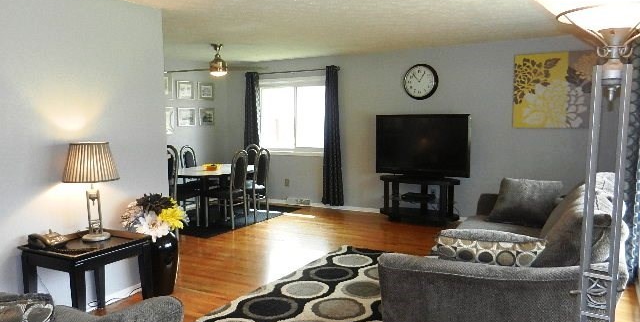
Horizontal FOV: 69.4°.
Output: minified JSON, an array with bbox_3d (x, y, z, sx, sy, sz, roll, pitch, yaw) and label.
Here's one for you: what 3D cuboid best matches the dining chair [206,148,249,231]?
[{"bbox_3d":[-1.212,0.368,6.260,0.515,1.030,0.436,3,6,30],"label":"dining chair"}]

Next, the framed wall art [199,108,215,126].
[{"bbox_3d":[-1.948,-0.768,8.070,0.030,0.295,0.375,3,7,31],"label":"framed wall art"}]

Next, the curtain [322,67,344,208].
[{"bbox_3d":[0.214,-0.383,7.274,0.406,2.198,0.119,3,6,30],"label":"curtain"}]

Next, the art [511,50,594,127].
[{"bbox_3d":[2.865,-0.858,5.686,0.915,0.920,0.040,3,7,31],"label":"art"}]

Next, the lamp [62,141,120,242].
[{"bbox_3d":[-1.622,0.213,3.339,0.416,0.693,0.416,3,6,30],"label":"lamp"}]

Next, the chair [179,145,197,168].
[{"bbox_3d":[-1.820,0.297,6.980,0.515,1.030,0.436,3,6,30],"label":"chair"}]

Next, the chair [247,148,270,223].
[{"bbox_3d":[-1.034,0.345,6.728,0.520,1.030,0.440,3,7,31],"label":"chair"}]

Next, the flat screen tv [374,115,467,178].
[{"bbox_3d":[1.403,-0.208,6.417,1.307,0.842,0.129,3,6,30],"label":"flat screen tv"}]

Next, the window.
[{"bbox_3d":[-0.438,-0.733,7.722,1.440,1.280,0.100,3,7,31],"label":"window"}]

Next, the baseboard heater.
[{"bbox_3d":[-0.377,0.683,7.783,0.465,0.109,0.059,3,6,30],"label":"baseboard heater"}]

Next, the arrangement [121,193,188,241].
[{"bbox_3d":[-1.319,0.458,3.784,0.495,0.406,0.535,0,6,0],"label":"arrangement"}]

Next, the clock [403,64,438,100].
[{"bbox_3d":[1.428,-1.109,6.519,0.505,0.505,0.060,3,7,31],"label":"clock"}]

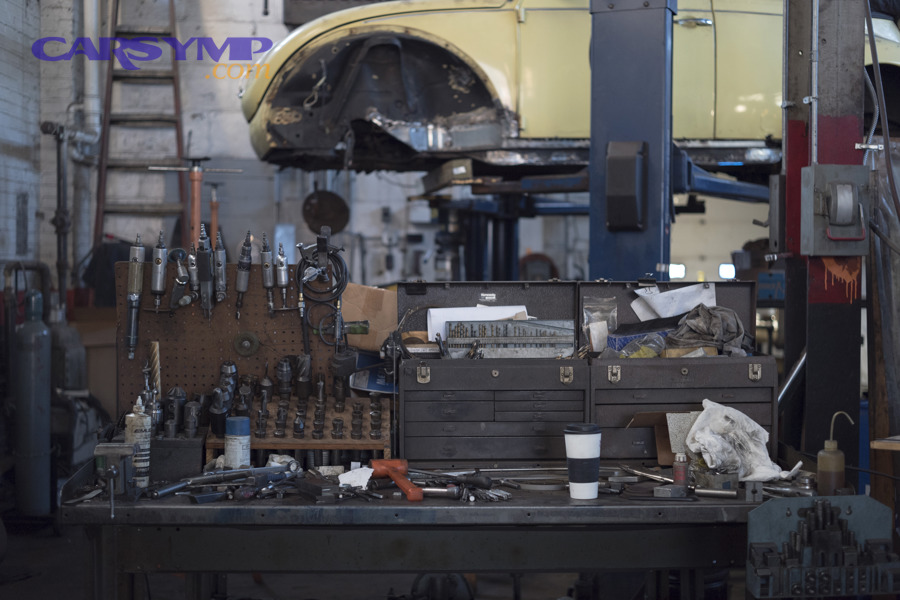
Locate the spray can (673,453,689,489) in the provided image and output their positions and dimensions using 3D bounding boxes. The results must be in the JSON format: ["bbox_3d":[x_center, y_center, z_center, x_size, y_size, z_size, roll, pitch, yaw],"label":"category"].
[{"bbox_3d":[0.570,0.423,3.090,0.037,0.091,0.037,0,3,0],"label":"spray can"}]

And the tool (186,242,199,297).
[{"bbox_3d":[-0.713,-0.079,3.455,0.038,0.161,0.050,-2,0,33],"label":"tool"}]

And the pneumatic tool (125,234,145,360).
[{"bbox_3d":[-0.888,-0.010,3.520,0.041,0.352,0.042,3,3,2],"label":"pneumatic tool"}]

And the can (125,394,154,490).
[{"bbox_3d":[-0.769,0.352,3.090,0.064,0.226,0.064,0,3,2],"label":"can"}]

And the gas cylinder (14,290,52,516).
[{"bbox_3d":[-2.198,0.544,6.600,0.187,1.190,0.187,0,3,2],"label":"gas cylinder"}]

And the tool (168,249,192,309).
[{"bbox_3d":[-0.757,-0.060,3.510,0.066,0.168,0.060,0,3,2],"label":"tool"}]

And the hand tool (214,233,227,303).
[{"bbox_3d":[-0.641,-0.091,3.490,0.033,0.194,0.060,0,1,-5],"label":"hand tool"}]

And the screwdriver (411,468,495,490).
[{"bbox_3d":[-0.010,0.440,3.120,0.262,0.030,0.030,4,4,36],"label":"screwdriver"}]

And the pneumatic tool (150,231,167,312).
[{"bbox_3d":[-0.805,-0.078,3.465,0.038,0.226,0.040,3,0,-3],"label":"pneumatic tool"}]

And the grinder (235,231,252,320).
[{"bbox_3d":[-0.571,-0.071,3.465,0.038,0.246,0.040,7,0,-3],"label":"grinder"}]

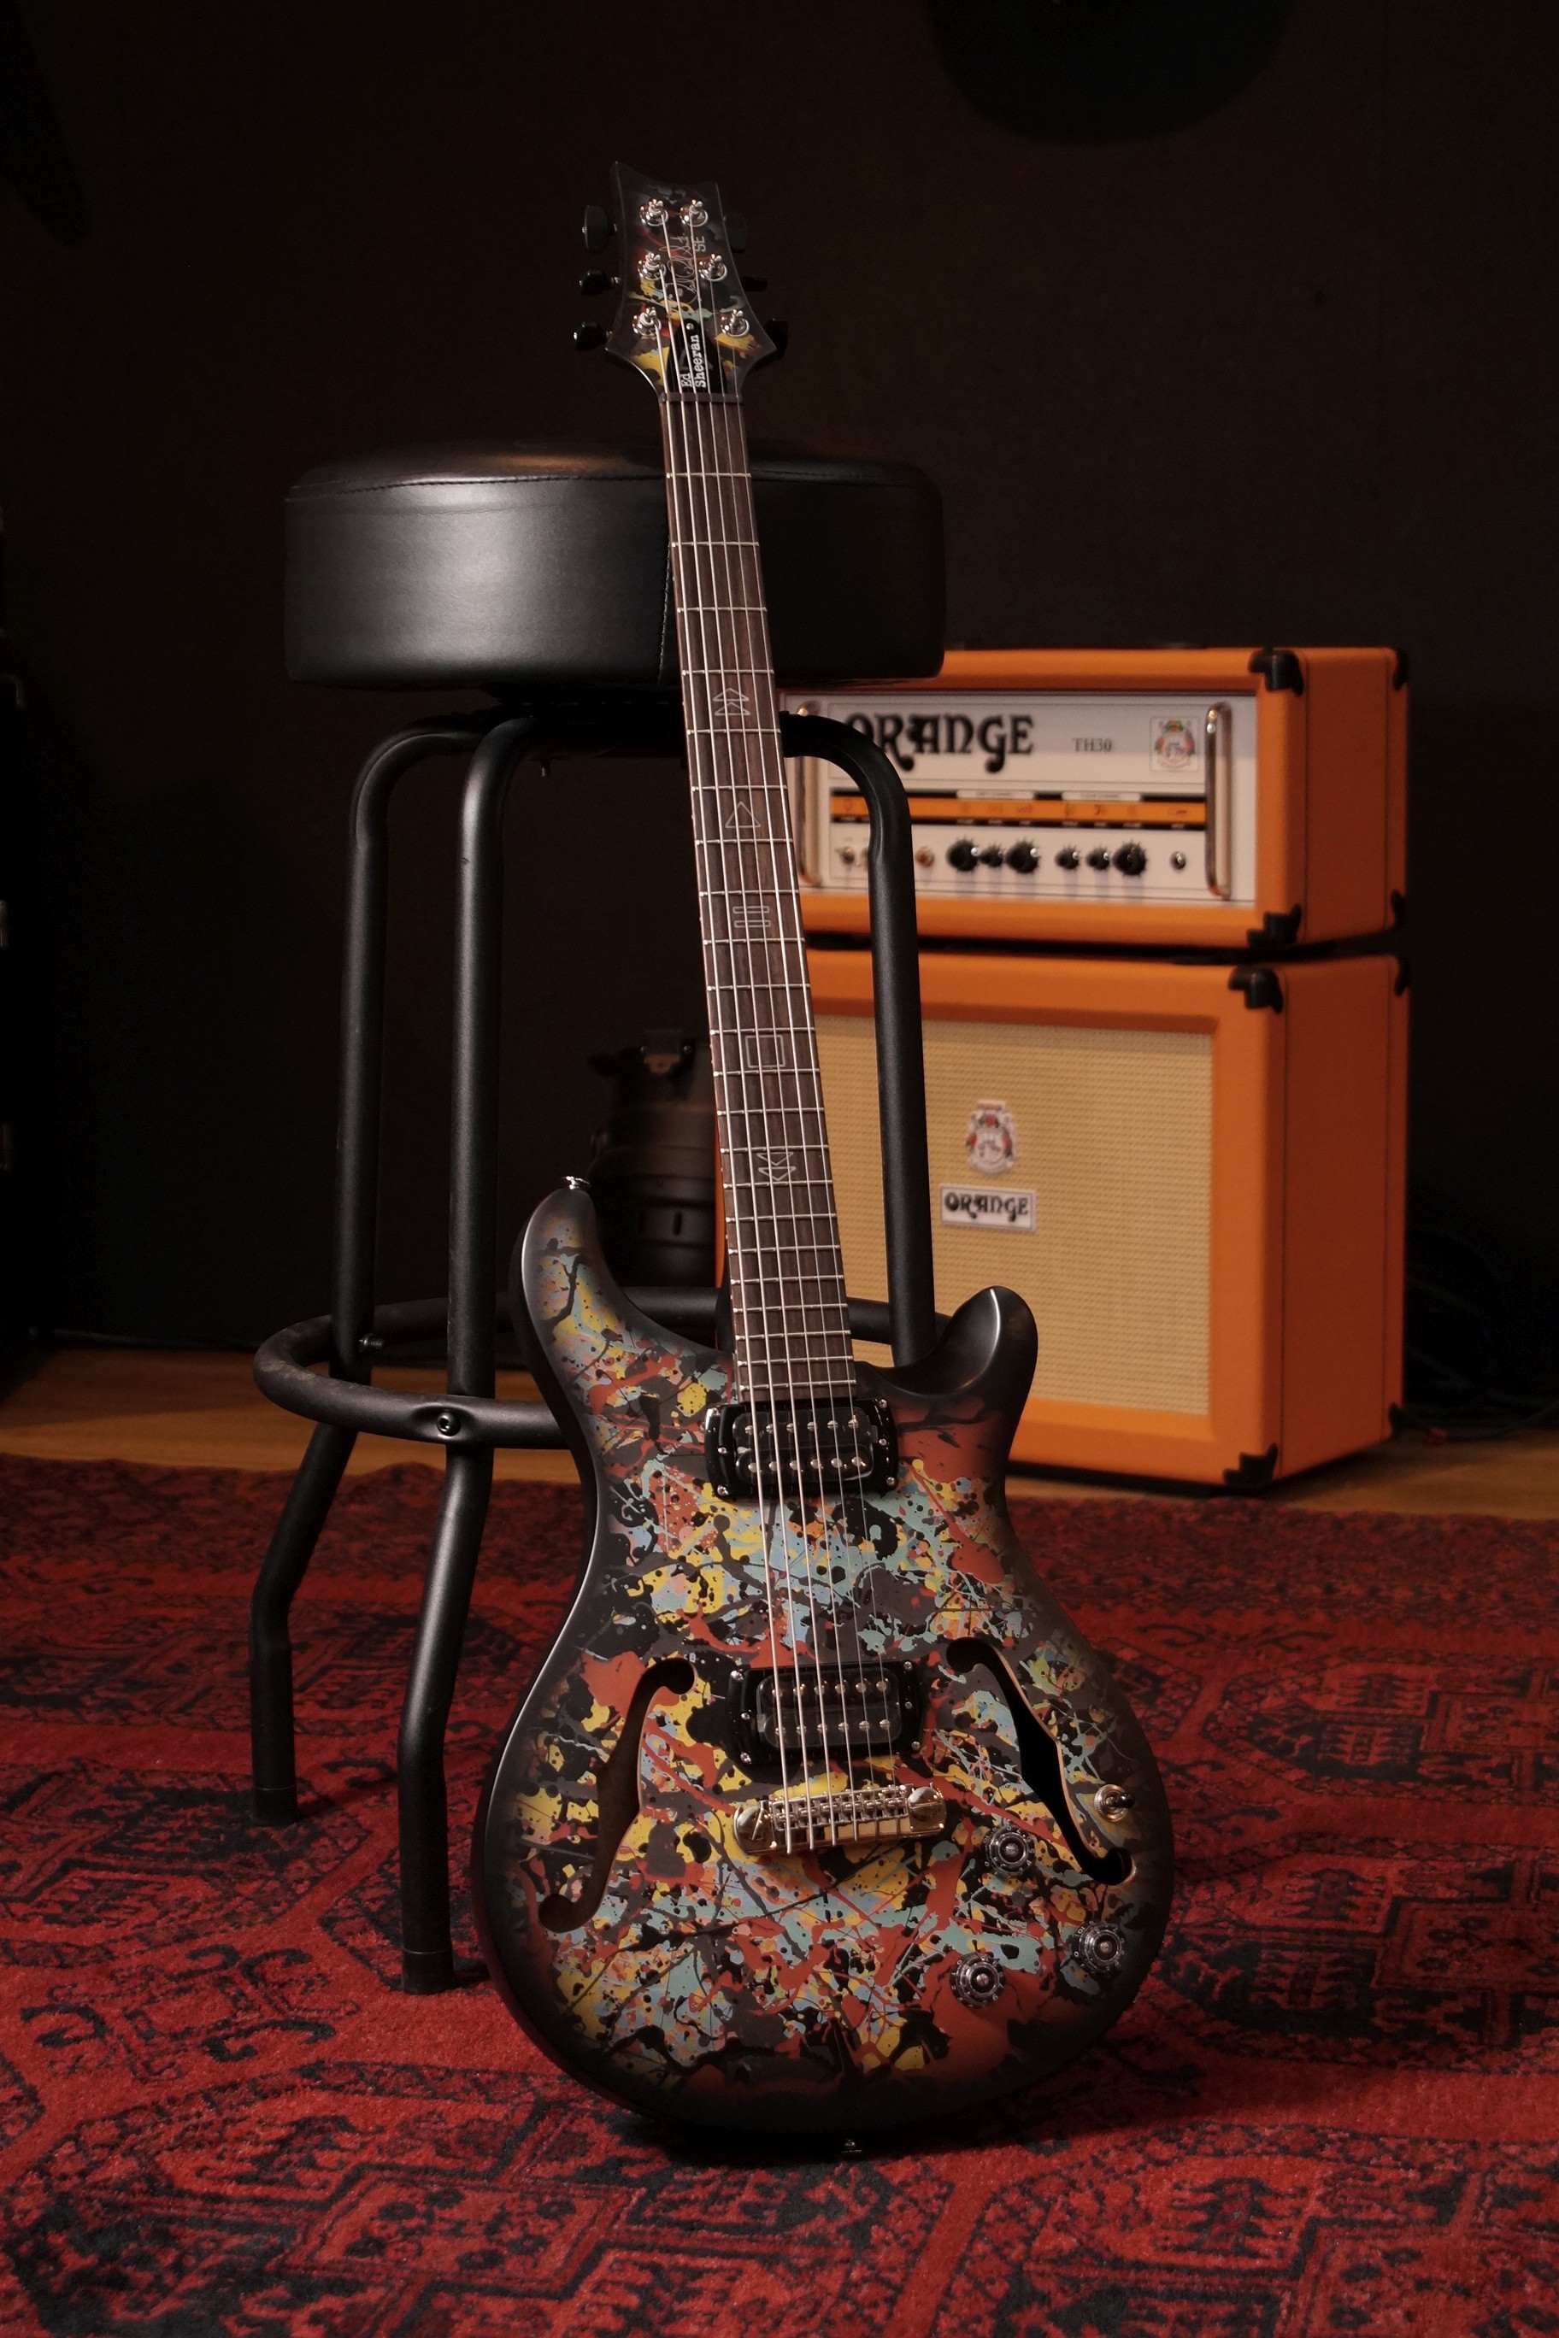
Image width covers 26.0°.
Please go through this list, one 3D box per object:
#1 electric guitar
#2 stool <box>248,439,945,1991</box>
[{"bbox_3d":[-0.008,-0.035,1.682,0.338,1.014,0.085,-2,-12,-15],"label":"electric guitar"},{"bbox_3d":[-0.093,0.001,1.942,0.420,0.812,0.420,0,7,0],"label":"stool"}]

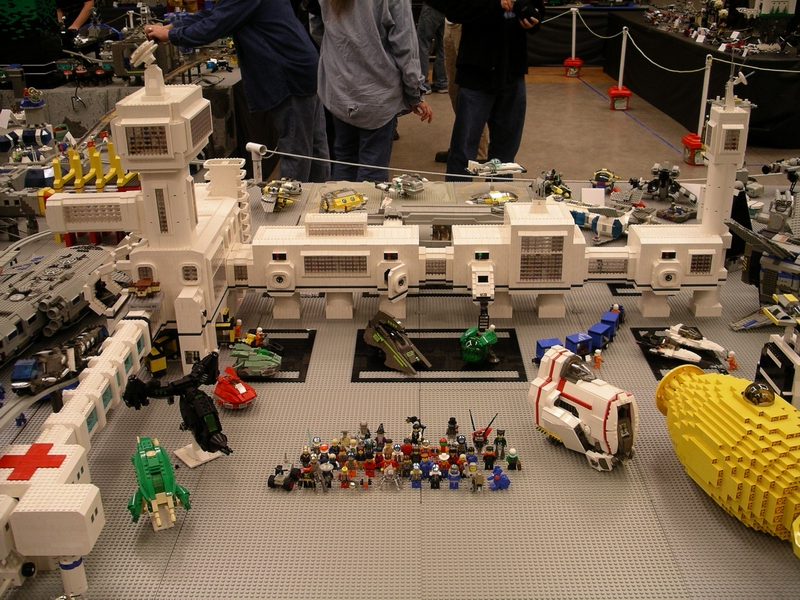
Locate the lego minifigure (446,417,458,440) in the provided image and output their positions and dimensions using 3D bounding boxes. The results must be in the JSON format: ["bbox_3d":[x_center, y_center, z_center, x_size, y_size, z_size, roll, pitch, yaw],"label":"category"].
[{"bbox_3d":[0.099,0.240,1.591,0.025,0.046,0.018,0,24,1],"label":"lego minifigure"}]

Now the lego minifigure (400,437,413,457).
[{"bbox_3d":[0.013,0.269,1.520,0.026,0.043,0.017,0,24,1],"label":"lego minifigure"}]

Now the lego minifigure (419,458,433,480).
[{"bbox_3d":[0.046,0.287,1.478,0.026,0.044,0.017,0,24,1],"label":"lego minifigure"}]

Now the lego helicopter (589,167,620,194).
[{"bbox_3d":[0.745,-0.437,3.106,0.105,0.076,0.100,5,24,11],"label":"lego helicopter"}]

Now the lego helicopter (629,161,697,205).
[{"bbox_3d":[0.925,-0.410,2.971,0.215,0.107,0.140,7,25,16],"label":"lego helicopter"}]

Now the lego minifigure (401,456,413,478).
[{"bbox_3d":[0.012,0.287,1.488,0.025,0.042,0.018,0,24,1],"label":"lego minifigure"}]

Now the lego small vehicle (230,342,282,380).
[{"bbox_3d":[-0.310,0.126,1.840,0.112,0.048,0.072,2,23,6],"label":"lego small vehicle"}]

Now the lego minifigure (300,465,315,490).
[{"bbox_3d":[-0.158,0.299,1.459,0.025,0.043,0.018,0,24,1],"label":"lego minifigure"}]

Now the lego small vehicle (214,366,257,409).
[{"bbox_3d":[-0.330,0.174,1.727,0.064,0.048,0.082,-19,29,-37],"label":"lego small vehicle"}]

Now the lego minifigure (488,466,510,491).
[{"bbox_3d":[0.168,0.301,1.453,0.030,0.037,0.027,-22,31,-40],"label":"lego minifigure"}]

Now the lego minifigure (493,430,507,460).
[{"bbox_3d":[0.178,0.256,1.513,0.026,0.054,0.019,0,23,1],"label":"lego minifigure"}]

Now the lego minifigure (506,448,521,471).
[{"bbox_3d":[0.199,0.278,1.497,0.026,0.043,0.017,0,24,1],"label":"lego minifigure"}]

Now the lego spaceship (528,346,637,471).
[{"bbox_3d":[0.329,0.188,1.512,0.102,0.176,0.174,-16,27,-32],"label":"lego spaceship"}]

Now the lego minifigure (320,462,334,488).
[{"bbox_3d":[-0.124,0.299,1.453,0.025,0.044,0.019,0,24,1],"label":"lego minifigure"}]

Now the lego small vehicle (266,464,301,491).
[{"bbox_3d":[-0.197,0.299,1.448,0.045,0.030,0.053,7,24,17],"label":"lego small vehicle"}]

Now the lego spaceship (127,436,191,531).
[{"bbox_3d":[-0.372,0.284,1.321,0.096,0.056,0.165,-8,42,-16],"label":"lego spaceship"}]

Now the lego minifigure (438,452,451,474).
[{"bbox_3d":[0.078,0.286,1.477,0.025,0.045,0.018,0,24,1],"label":"lego minifigure"}]

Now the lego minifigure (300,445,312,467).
[{"bbox_3d":[-0.164,0.273,1.496,0.025,0.042,0.018,0,23,1],"label":"lego minifigure"}]

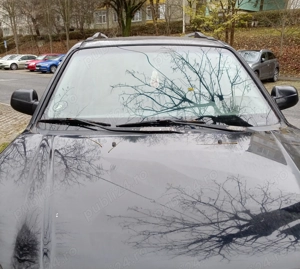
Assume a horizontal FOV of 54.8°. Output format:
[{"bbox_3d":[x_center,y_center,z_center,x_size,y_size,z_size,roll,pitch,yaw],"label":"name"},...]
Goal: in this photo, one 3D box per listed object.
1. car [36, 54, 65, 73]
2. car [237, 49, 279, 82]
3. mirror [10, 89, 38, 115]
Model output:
[{"bbox_3d":[-7.500,-6.008,24.281,1.810,1.470,4.500,12,20,37],"label":"car"},{"bbox_3d":[5.570,-3.722,15.835,1.860,1.660,4.450,14,21,40],"label":"car"},{"bbox_3d":[-0.880,-0.231,2.070,0.215,0.180,0.130,-1,16,-4],"label":"mirror"}]

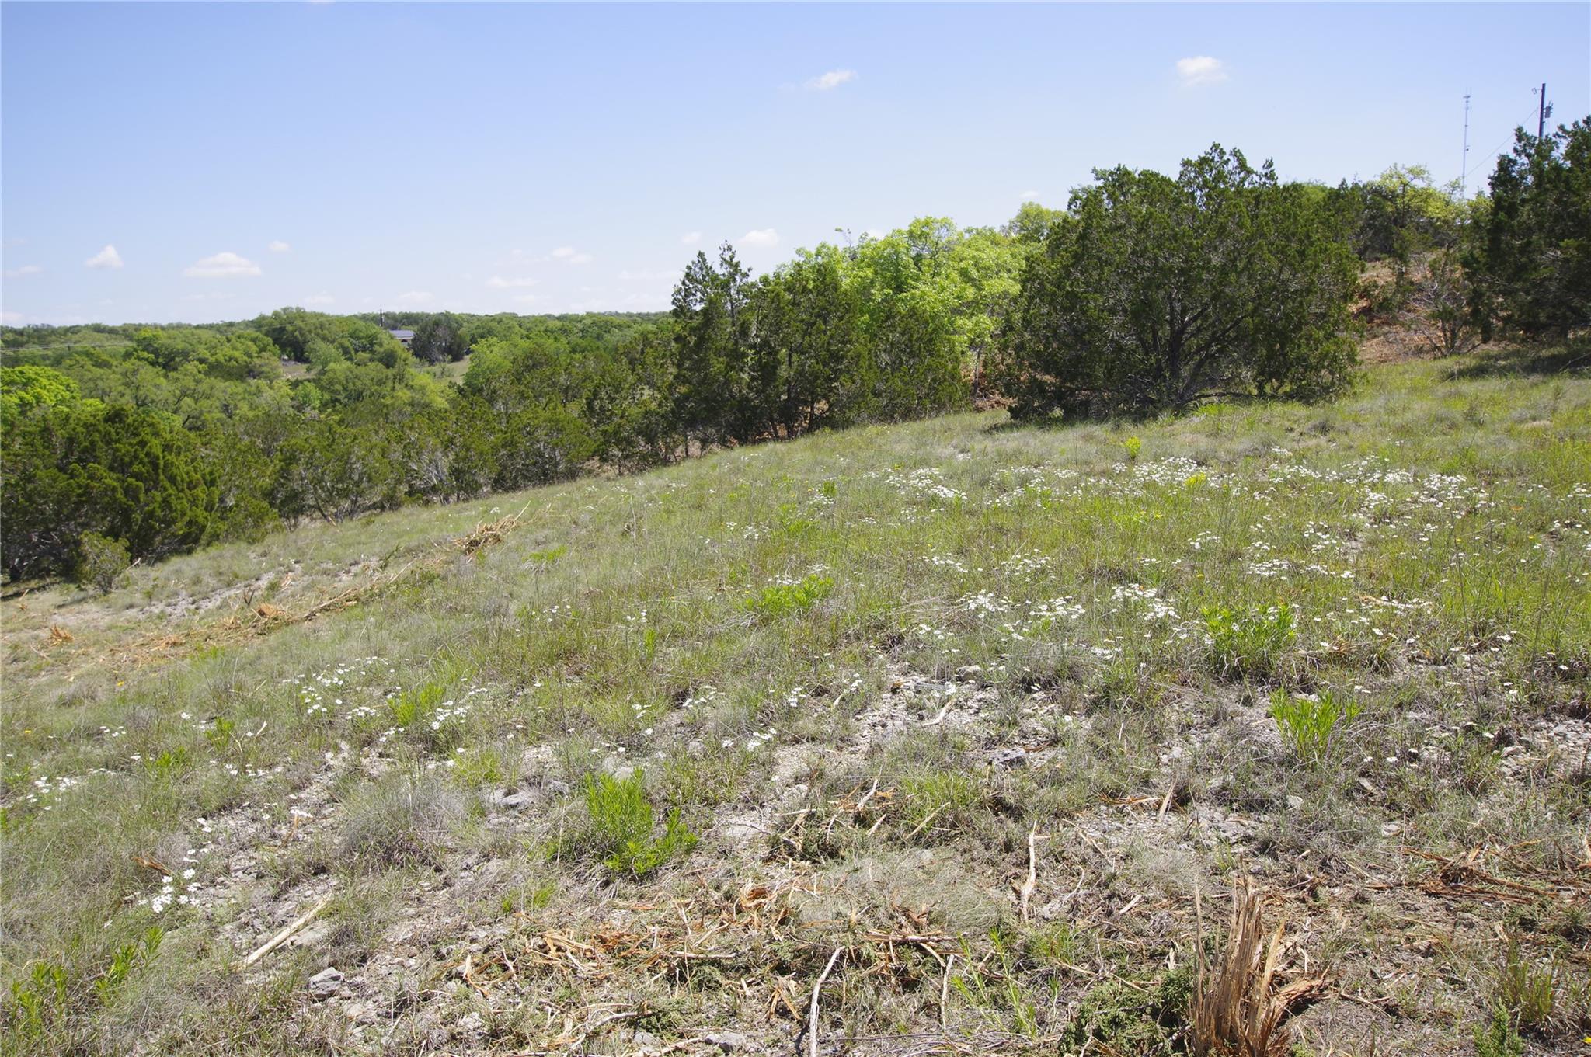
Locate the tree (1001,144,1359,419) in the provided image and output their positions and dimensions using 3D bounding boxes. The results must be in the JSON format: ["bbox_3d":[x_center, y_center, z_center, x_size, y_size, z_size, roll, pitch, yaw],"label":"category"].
[{"bbox_3d":[5.954,-3.789,20.500,5.400,4.250,5.200,2,9,16],"label":"tree"}]

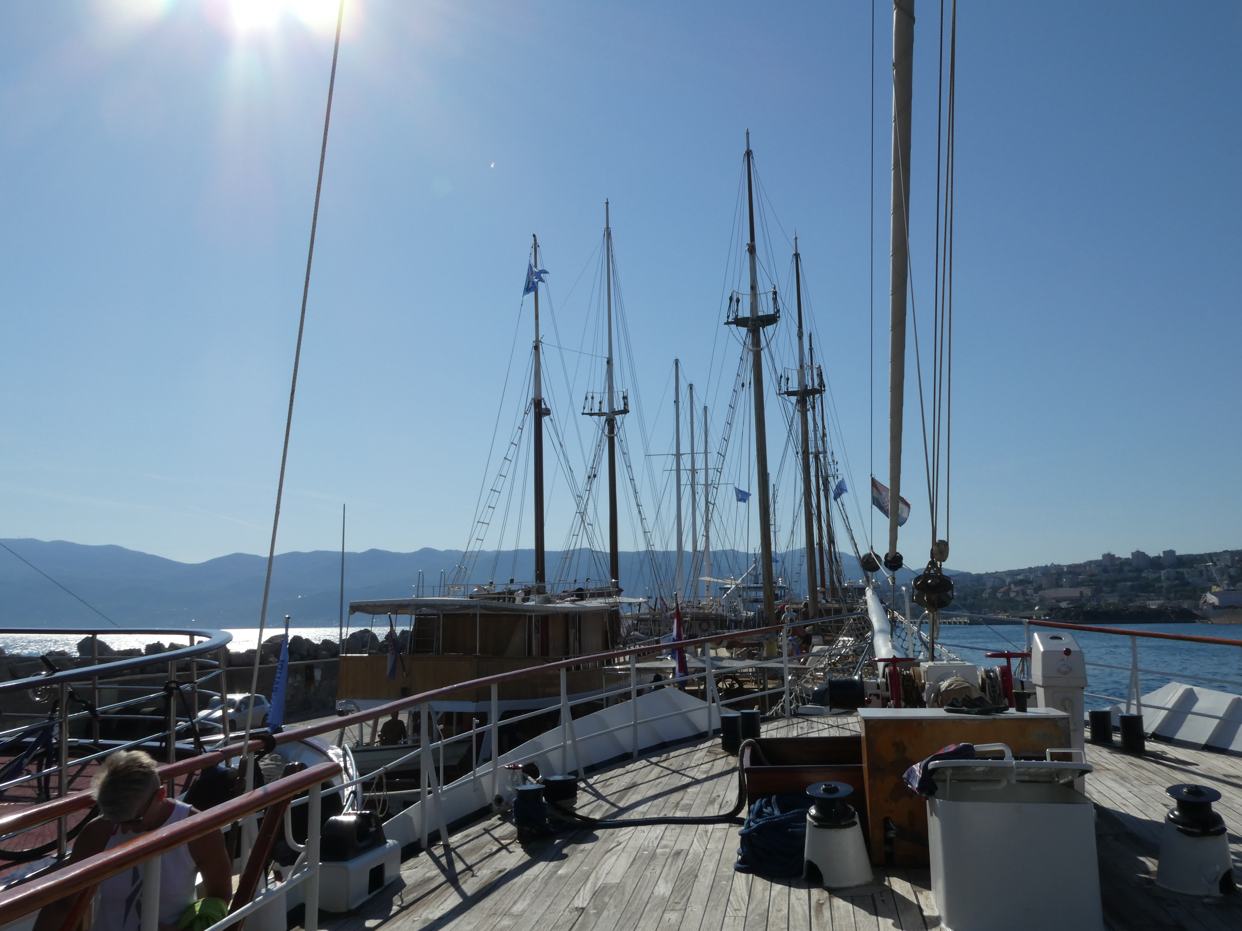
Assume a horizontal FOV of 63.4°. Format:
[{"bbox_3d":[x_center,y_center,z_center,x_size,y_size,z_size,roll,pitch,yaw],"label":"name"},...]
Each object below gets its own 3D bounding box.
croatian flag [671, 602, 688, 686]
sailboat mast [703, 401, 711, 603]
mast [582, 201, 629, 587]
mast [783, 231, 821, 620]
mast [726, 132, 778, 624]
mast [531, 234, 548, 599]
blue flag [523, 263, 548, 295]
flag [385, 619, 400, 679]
[{"bbox_3d":[1.295,3.937,22.155,0.385,1.862,0.350,-1,-9,0],"label":"croatian flag"},{"bbox_3d":[6.537,3.059,76.454,0.380,15.691,0.360,-2,-9,15],"label":"sailboat mast"},{"bbox_3d":[-0.394,-2.373,40.369,1.750,17.439,0.800,-4,-9,18],"label":"mast"},{"bbox_3d":[8.037,-1.607,43.779,1.800,17.727,1.000,-4,-9,18],"label":"mast"},{"bbox_3d":[4.783,-2.812,34.862,1.750,18.862,1.000,-4,-9,18],"label":"mast"},{"bbox_3d":[-2.703,-1.349,32.616,0.450,12.962,0.450,-5,-9,18],"label":"mast"},{"bbox_3d":[-2.791,-6.071,32.656,0.820,1.072,0.400,1,-9,-10],"label":"blue flag"},{"bbox_3d":[-5.026,4.053,22.146,0.321,1.369,0.300,-1,-9,0],"label":"flag"}]

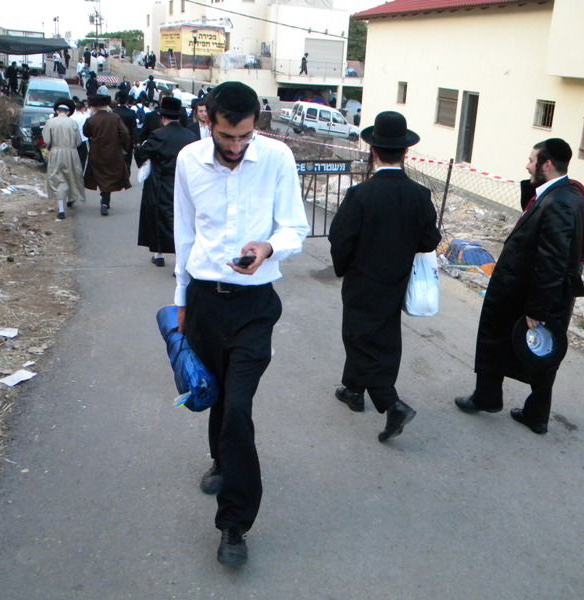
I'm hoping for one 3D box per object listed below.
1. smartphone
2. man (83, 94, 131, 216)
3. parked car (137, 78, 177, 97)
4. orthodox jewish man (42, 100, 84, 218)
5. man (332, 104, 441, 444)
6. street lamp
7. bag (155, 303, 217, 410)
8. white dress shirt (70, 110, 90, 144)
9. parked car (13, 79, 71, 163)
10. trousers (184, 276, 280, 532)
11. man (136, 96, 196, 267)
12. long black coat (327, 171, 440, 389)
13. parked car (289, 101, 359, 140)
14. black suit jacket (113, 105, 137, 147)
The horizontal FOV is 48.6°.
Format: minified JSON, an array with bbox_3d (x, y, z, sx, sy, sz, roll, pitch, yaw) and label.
[{"bbox_3d":[-0.147,-0.121,2.030,0.055,0.016,0.108,9,14,38],"label":"smartphone"},{"bbox_3d":[-2.895,-2.255,10.100,0.700,1.800,0.520,-3,21,-15],"label":"man"},{"bbox_3d":[-8.177,-13.275,41.500,4.200,1.500,1.700,19,24,28],"label":"parked car"},{"bbox_3d":[-3.540,-2.220,10.018,0.620,1.780,0.550,-3,19,-15],"label":"orthodox jewish man"},{"bbox_3d":[0.503,-0.130,3.589,0.580,1.760,0.600,-3,19,-15],"label":"man"},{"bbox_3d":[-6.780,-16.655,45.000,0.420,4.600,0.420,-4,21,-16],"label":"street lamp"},{"bbox_3d":[-0.396,0.204,2.420,0.145,0.145,0.460,-7,59,-26],"label":"bag"},{"bbox_3d":[-3.546,-2.922,10.900,0.460,0.650,0.280,-3,21,-14],"label":"white dress shirt"},{"bbox_3d":[-7.512,-5.523,19.800,1.850,2.050,4.700,-4,21,-18],"label":"parked car"},{"bbox_3d":[-0.233,0.409,2.591,0.390,0.990,0.520,1,19,-3],"label":"trousers"},{"bbox_3d":[-1.407,-1.296,7.200,0.620,1.860,0.500,-4,21,-16],"label":"man"},{"bbox_3d":[0.512,-0.107,3.600,0.560,1.240,0.400,-3,19,-15],"label":"long black coat"},{"bbox_3d":[2.200,-10.400,37.800,4.050,1.820,1.680,1,18,-19],"label":"parked car"},{"bbox_3d":[-2.830,-2.922,10.900,0.500,0.760,0.300,-3,21,-14],"label":"black suit jacket"}]

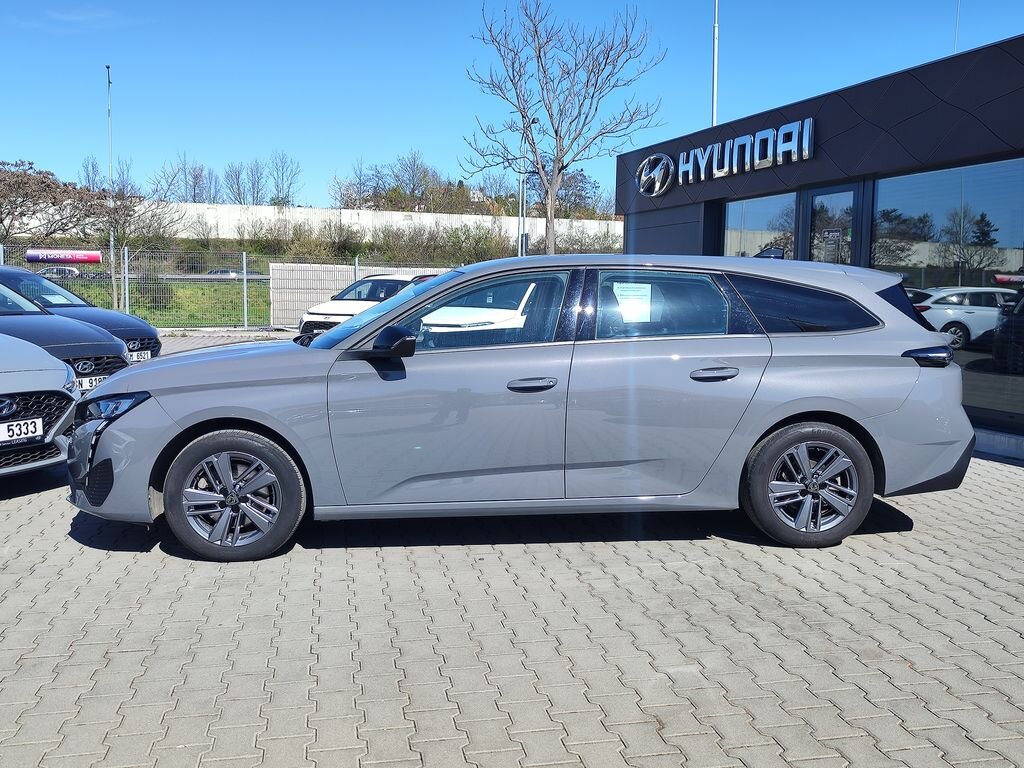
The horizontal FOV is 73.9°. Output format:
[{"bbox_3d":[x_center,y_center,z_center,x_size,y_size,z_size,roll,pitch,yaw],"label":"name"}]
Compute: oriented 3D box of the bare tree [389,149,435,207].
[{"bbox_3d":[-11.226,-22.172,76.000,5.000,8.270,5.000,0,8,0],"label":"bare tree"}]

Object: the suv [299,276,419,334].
[{"bbox_3d":[-2.380,-1.370,13.500,1.790,1.510,4.180,4,9,27],"label":"suv"}]

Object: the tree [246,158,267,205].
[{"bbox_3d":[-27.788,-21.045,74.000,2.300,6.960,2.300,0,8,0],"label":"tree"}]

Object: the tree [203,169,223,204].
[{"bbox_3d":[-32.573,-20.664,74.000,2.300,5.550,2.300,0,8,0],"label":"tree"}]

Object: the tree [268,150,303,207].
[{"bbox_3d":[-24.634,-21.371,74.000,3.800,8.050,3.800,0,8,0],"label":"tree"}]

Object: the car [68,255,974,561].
[{"bbox_3d":[0.075,-0.022,3.985,4.640,1.450,1.880,0,8,-4],"label":"car"}]

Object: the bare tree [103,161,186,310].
[{"bbox_3d":[-9.965,-4.024,18.500,2.400,4.210,2.400,0,8,0],"label":"bare tree"}]

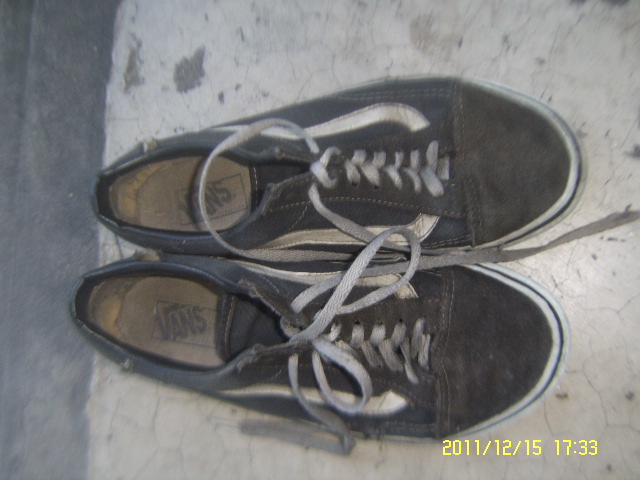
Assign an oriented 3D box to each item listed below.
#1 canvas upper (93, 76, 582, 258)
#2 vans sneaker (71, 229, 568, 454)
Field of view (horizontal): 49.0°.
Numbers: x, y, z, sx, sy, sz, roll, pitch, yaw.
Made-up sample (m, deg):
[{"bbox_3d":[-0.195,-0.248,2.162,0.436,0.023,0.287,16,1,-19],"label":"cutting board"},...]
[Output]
[{"bbox_3d":[0.012,-0.041,0.402,0.286,0.100,0.105,-5,88,6],"label":"canvas upper"},{"bbox_3d":[0.001,0.062,0.401,0.290,0.100,0.110,4,89,6],"label":"vans sneaker"}]

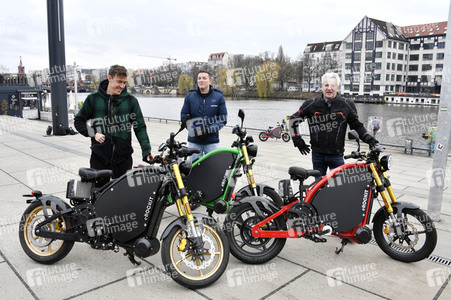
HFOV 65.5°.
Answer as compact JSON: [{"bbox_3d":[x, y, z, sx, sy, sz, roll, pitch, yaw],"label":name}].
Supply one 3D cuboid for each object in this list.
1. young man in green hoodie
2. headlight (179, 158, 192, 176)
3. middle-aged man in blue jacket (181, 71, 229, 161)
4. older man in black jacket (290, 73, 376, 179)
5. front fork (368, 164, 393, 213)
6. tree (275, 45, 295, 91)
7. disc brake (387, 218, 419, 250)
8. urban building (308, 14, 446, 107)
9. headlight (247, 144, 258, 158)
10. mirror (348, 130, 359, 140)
[{"bbox_3d":[-1.028,0.105,3.394,0.680,1.800,0.430,-3,9,-11],"label":"young man in green hoodie"},{"bbox_3d":[-0.351,0.157,3.100,0.108,0.152,0.152,6,8,-22],"label":"headlight"},{"bbox_3d":[-0.219,-0.018,4.164,0.550,1.800,0.350,-1,9,-1],"label":"middle-aged man in blue jacket"},{"bbox_3d":[1.116,0.063,3.719,0.870,1.740,0.480,2,9,14],"label":"older man in black jacket"},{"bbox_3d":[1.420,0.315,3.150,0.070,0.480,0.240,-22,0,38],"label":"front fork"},{"bbox_3d":[25.250,-35.307,150.000,8.500,19.700,8.500,2,10,17],"label":"tree"},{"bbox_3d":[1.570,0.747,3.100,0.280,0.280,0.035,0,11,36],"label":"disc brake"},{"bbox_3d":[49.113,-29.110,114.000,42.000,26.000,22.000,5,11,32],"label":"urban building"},{"bbox_3d":[0.316,0.018,4.130,0.112,0.152,0.152,5,9,-10],"label":"headlight"},{"bbox_3d":[1.143,-0.131,3.130,0.120,0.090,0.045,-7,13,-37],"label":"mirror"}]

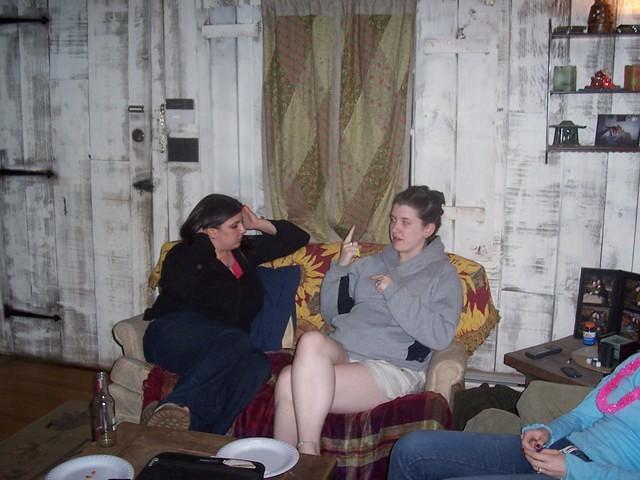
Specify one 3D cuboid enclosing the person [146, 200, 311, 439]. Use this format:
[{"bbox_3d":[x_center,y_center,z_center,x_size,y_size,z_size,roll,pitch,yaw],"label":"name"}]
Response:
[{"bbox_3d":[-0.410,0.361,2.991,0.700,1.080,0.680,-7,12,-36],"label":"person"}]

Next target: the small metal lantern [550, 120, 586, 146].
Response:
[{"bbox_3d":[1.213,-0.517,3.340,0.170,0.125,0.160,2,10,11],"label":"small metal lantern"}]

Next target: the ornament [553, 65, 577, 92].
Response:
[{"bbox_3d":[1.191,-0.784,3.330,0.090,0.125,0.088,8,13,41],"label":"ornament"}]

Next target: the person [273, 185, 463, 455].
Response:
[{"bbox_3d":[0.215,0.373,2.769,0.580,1.140,0.840,7,12,36],"label":"person"}]

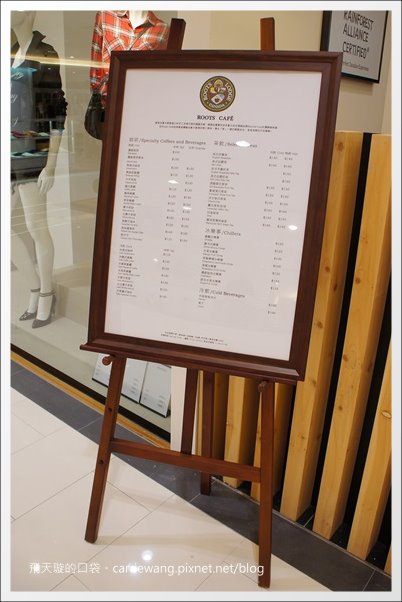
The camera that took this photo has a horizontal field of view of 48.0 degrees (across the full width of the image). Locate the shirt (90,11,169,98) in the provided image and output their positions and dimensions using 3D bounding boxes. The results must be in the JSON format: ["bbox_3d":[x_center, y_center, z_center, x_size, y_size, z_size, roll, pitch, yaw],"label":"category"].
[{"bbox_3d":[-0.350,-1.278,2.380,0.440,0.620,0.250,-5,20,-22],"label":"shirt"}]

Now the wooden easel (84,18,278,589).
[{"bbox_3d":[-0.008,0.020,1.217,0.572,1.426,0.344,7,19,13],"label":"wooden easel"}]

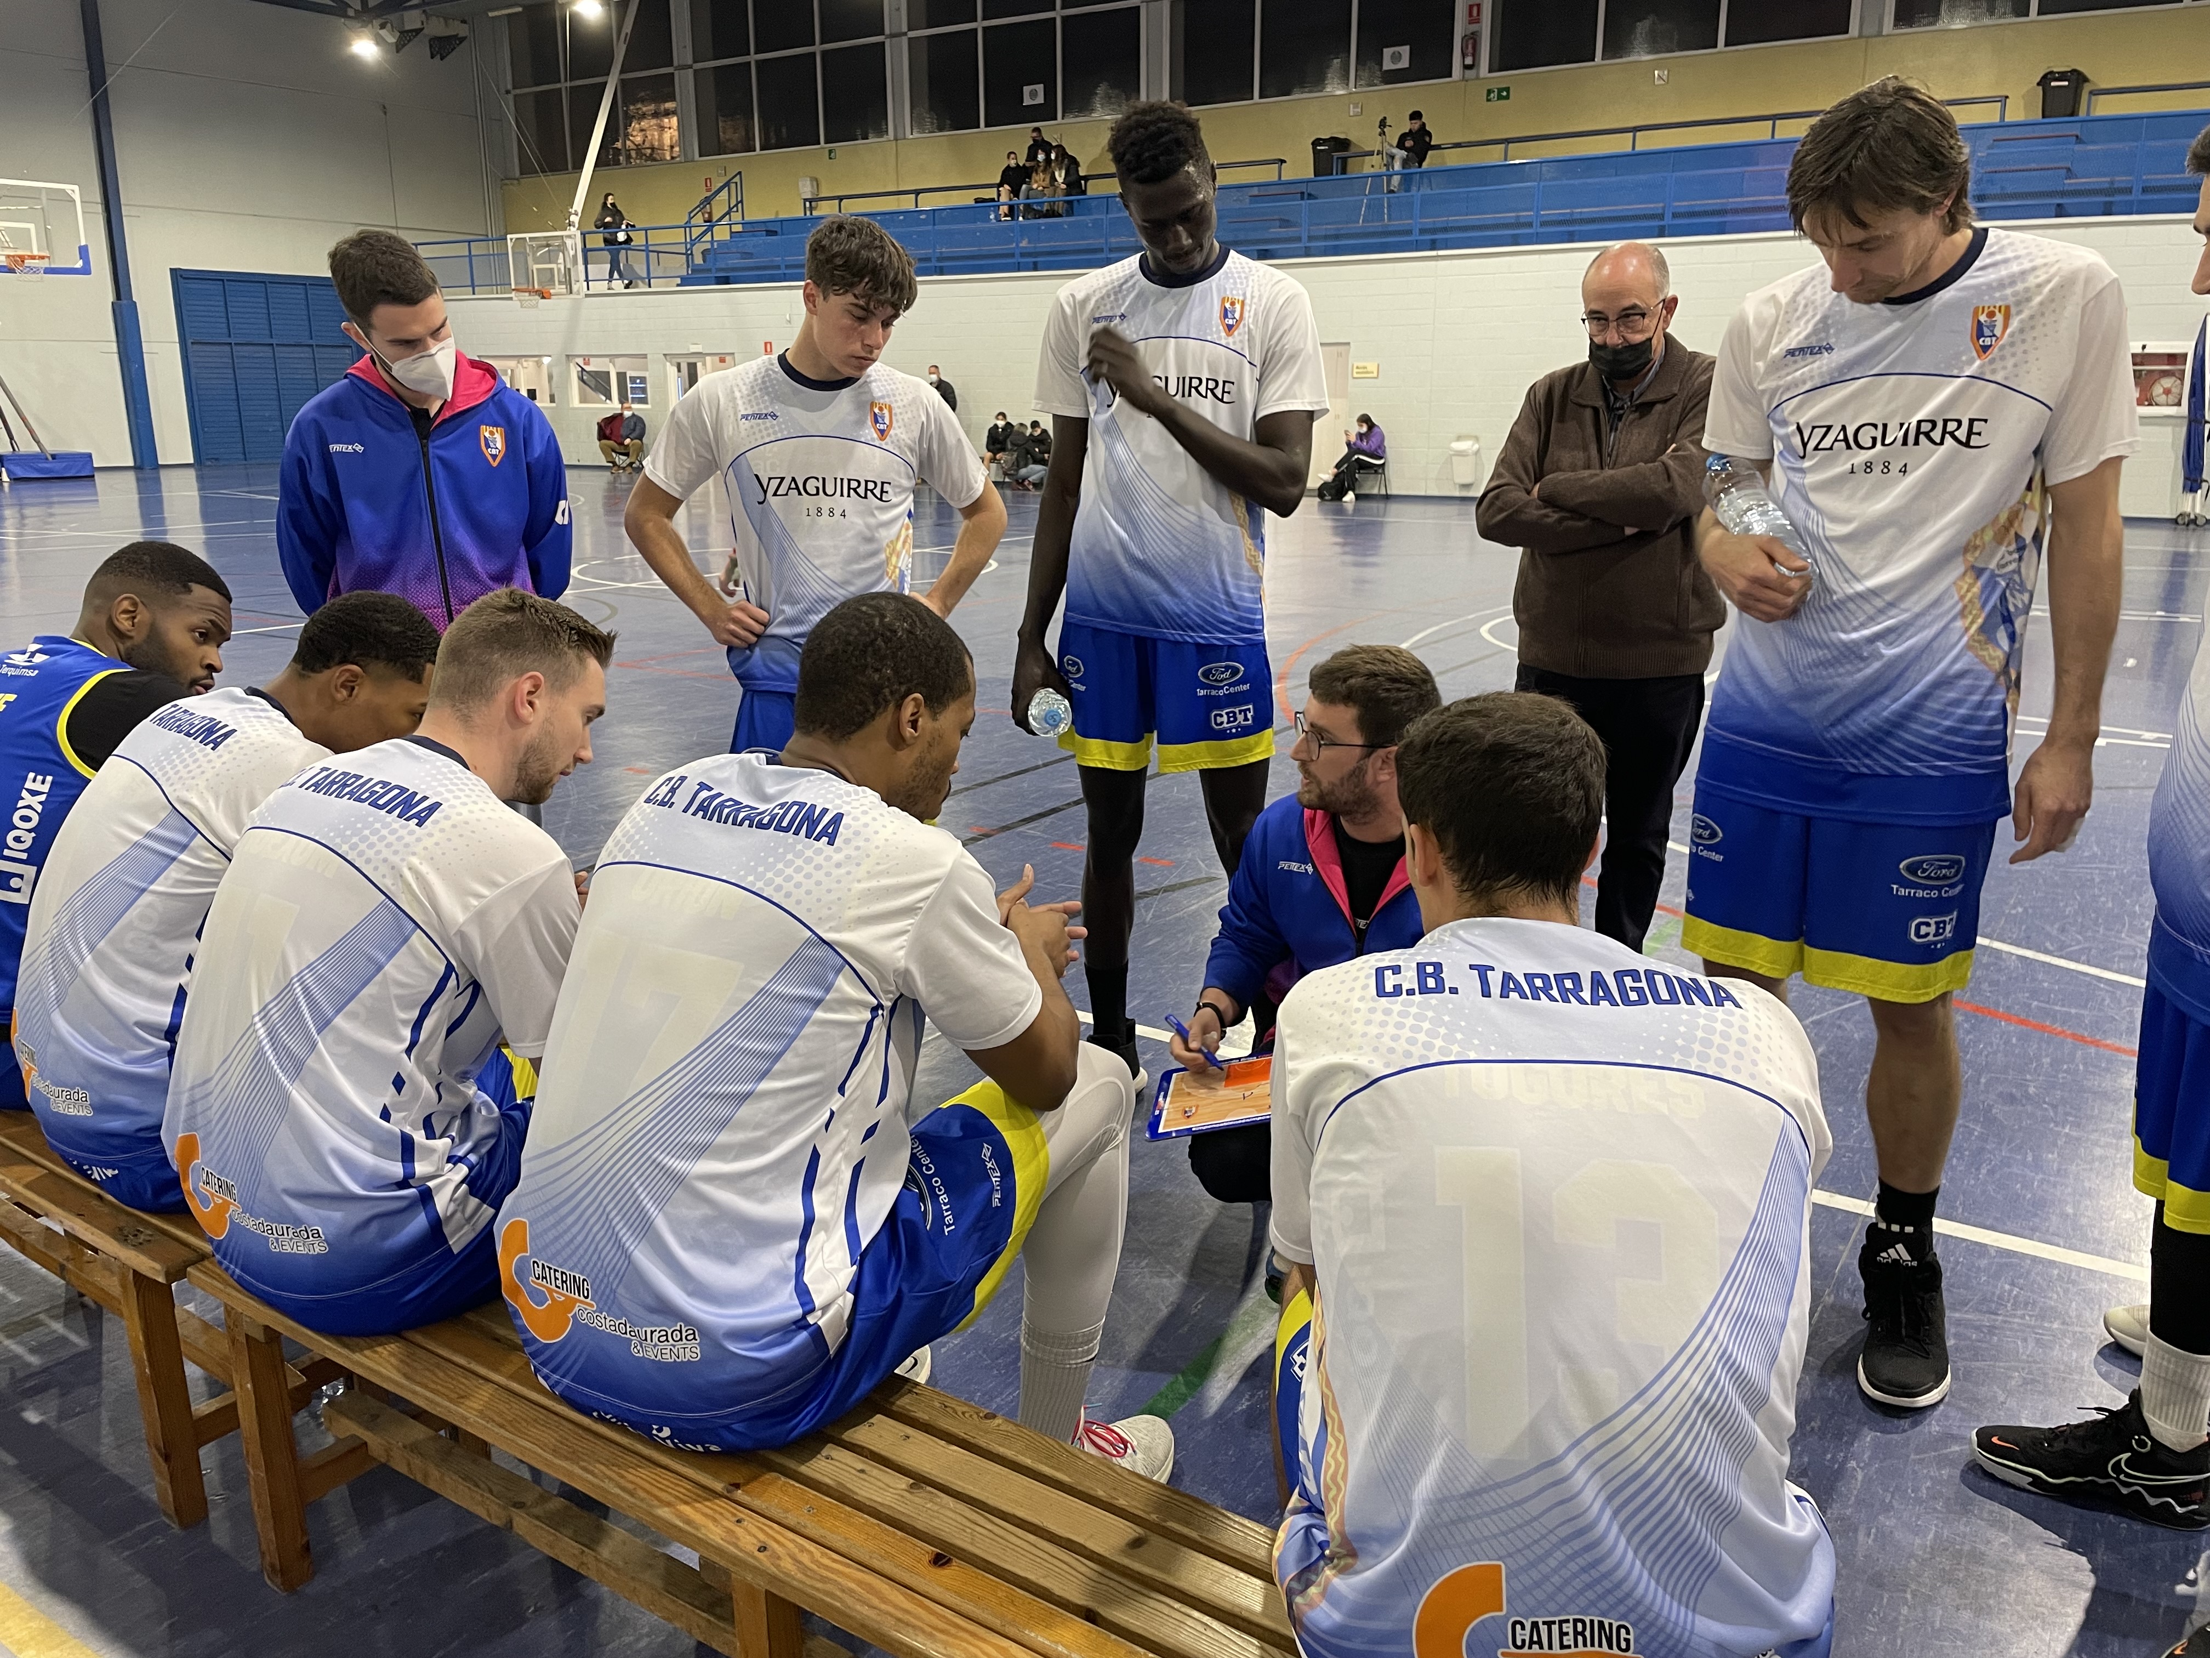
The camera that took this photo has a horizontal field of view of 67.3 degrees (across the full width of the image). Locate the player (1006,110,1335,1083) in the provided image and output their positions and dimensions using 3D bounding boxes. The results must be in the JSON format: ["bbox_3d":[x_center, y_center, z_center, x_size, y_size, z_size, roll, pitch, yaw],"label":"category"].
[{"bbox_3d":[0.159,-0.468,3.504,0.600,1.990,0.450,2,15,8],"label":"player"}]

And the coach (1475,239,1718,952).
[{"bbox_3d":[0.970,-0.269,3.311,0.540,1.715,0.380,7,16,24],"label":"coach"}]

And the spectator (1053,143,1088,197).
[{"bbox_3d":[-0.645,-11.267,28.848,0.580,1.200,0.720,8,17,28],"label":"spectator"}]

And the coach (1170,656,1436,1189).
[{"bbox_3d":[0.350,0.253,2.549,0.650,1.080,0.780,8,17,28],"label":"coach"}]

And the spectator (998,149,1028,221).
[{"bbox_3d":[-1.597,-10.968,28.417,0.500,1.210,0.700,6,16,22],"label":"spectator"}]

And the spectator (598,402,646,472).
[{"bbox_3d":[-9.012,-7.303,30.838,0.850,1.280,0.750,-2,15,-6],"label":"spectator"}]

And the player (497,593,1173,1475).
[{"bbox_3d":[-0.277,0.338,1.957,0.570,1.235,0.820,9,17,32],"label":"player"}]

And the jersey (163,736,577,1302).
[{"bbox_3d":[-0.889,0.224,2.023,0.520,0.660,0.380,10,5,32],"label":"jersey"}]

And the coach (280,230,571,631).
[{"bbox_3d":[-1.282,-0.256,3.241,0.550,1.730,0.330,-9,17,-32],"label":"coach"}]

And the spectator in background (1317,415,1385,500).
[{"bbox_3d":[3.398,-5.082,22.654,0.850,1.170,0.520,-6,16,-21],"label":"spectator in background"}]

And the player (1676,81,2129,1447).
[{"bbox_3d":[1.154,-0.119,2.452,0.620,1.850,0.480,12,19,39],"label":"player"}]

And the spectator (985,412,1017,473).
[{"bbox_3d":[-1.716,-6.125,26.697,0.500,1.150,0.680,6,16,20],"label":"spectator"}]

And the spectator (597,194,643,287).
[{"bbox_3d":[-9.204,-11.079,31.337,0.750,1.670,0.550,7,16,26],"label":"spectator"}]

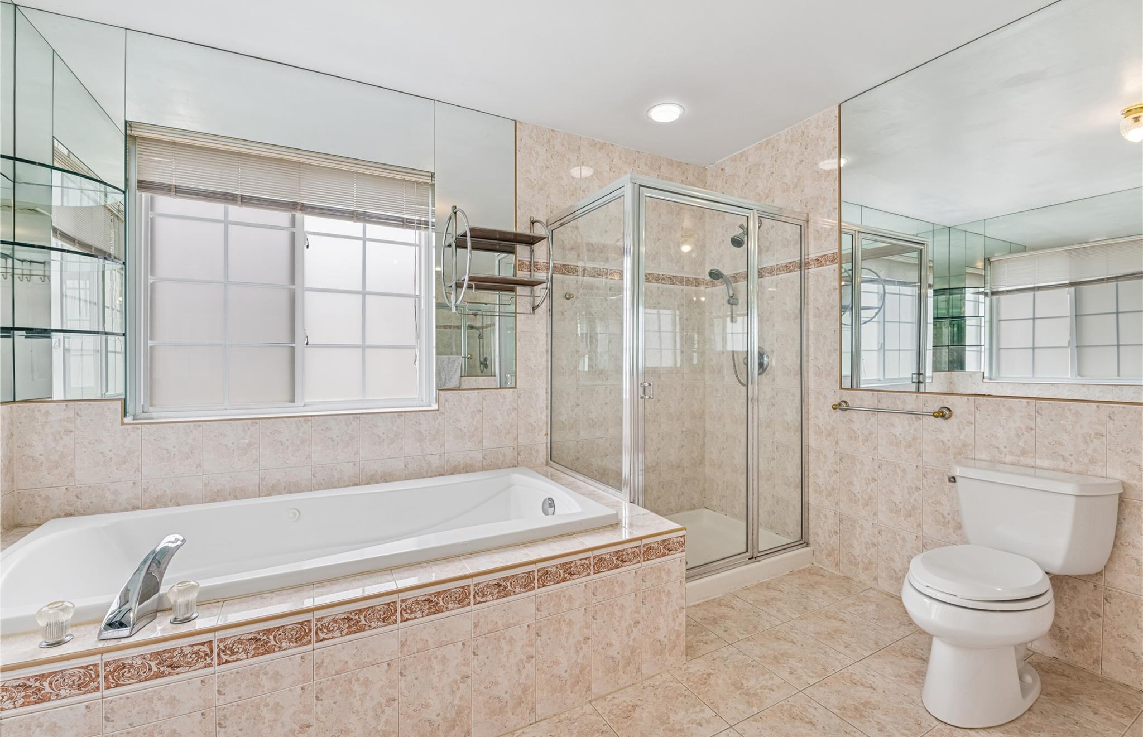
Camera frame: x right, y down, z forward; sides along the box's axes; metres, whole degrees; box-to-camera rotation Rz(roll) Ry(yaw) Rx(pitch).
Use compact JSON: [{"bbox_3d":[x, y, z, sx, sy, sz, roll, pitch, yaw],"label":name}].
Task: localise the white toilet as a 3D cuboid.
[{"bbox_3d":[1.447,0.746,1.653,0.761,0.711,0.467,-1,1,-30],"label":"white toilet"}]

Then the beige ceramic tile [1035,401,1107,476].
[{"bbox_3d":[1.846,0.283,1.763,0.010,0.329,0.190,-1,1,-30],"label":"beige ceramic tile"}]

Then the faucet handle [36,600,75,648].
[{"bbox_3d":[-1.137,0.565,1.052,0.058,0.074,0.058,0,0,-27],"label":"faucet handle"}]

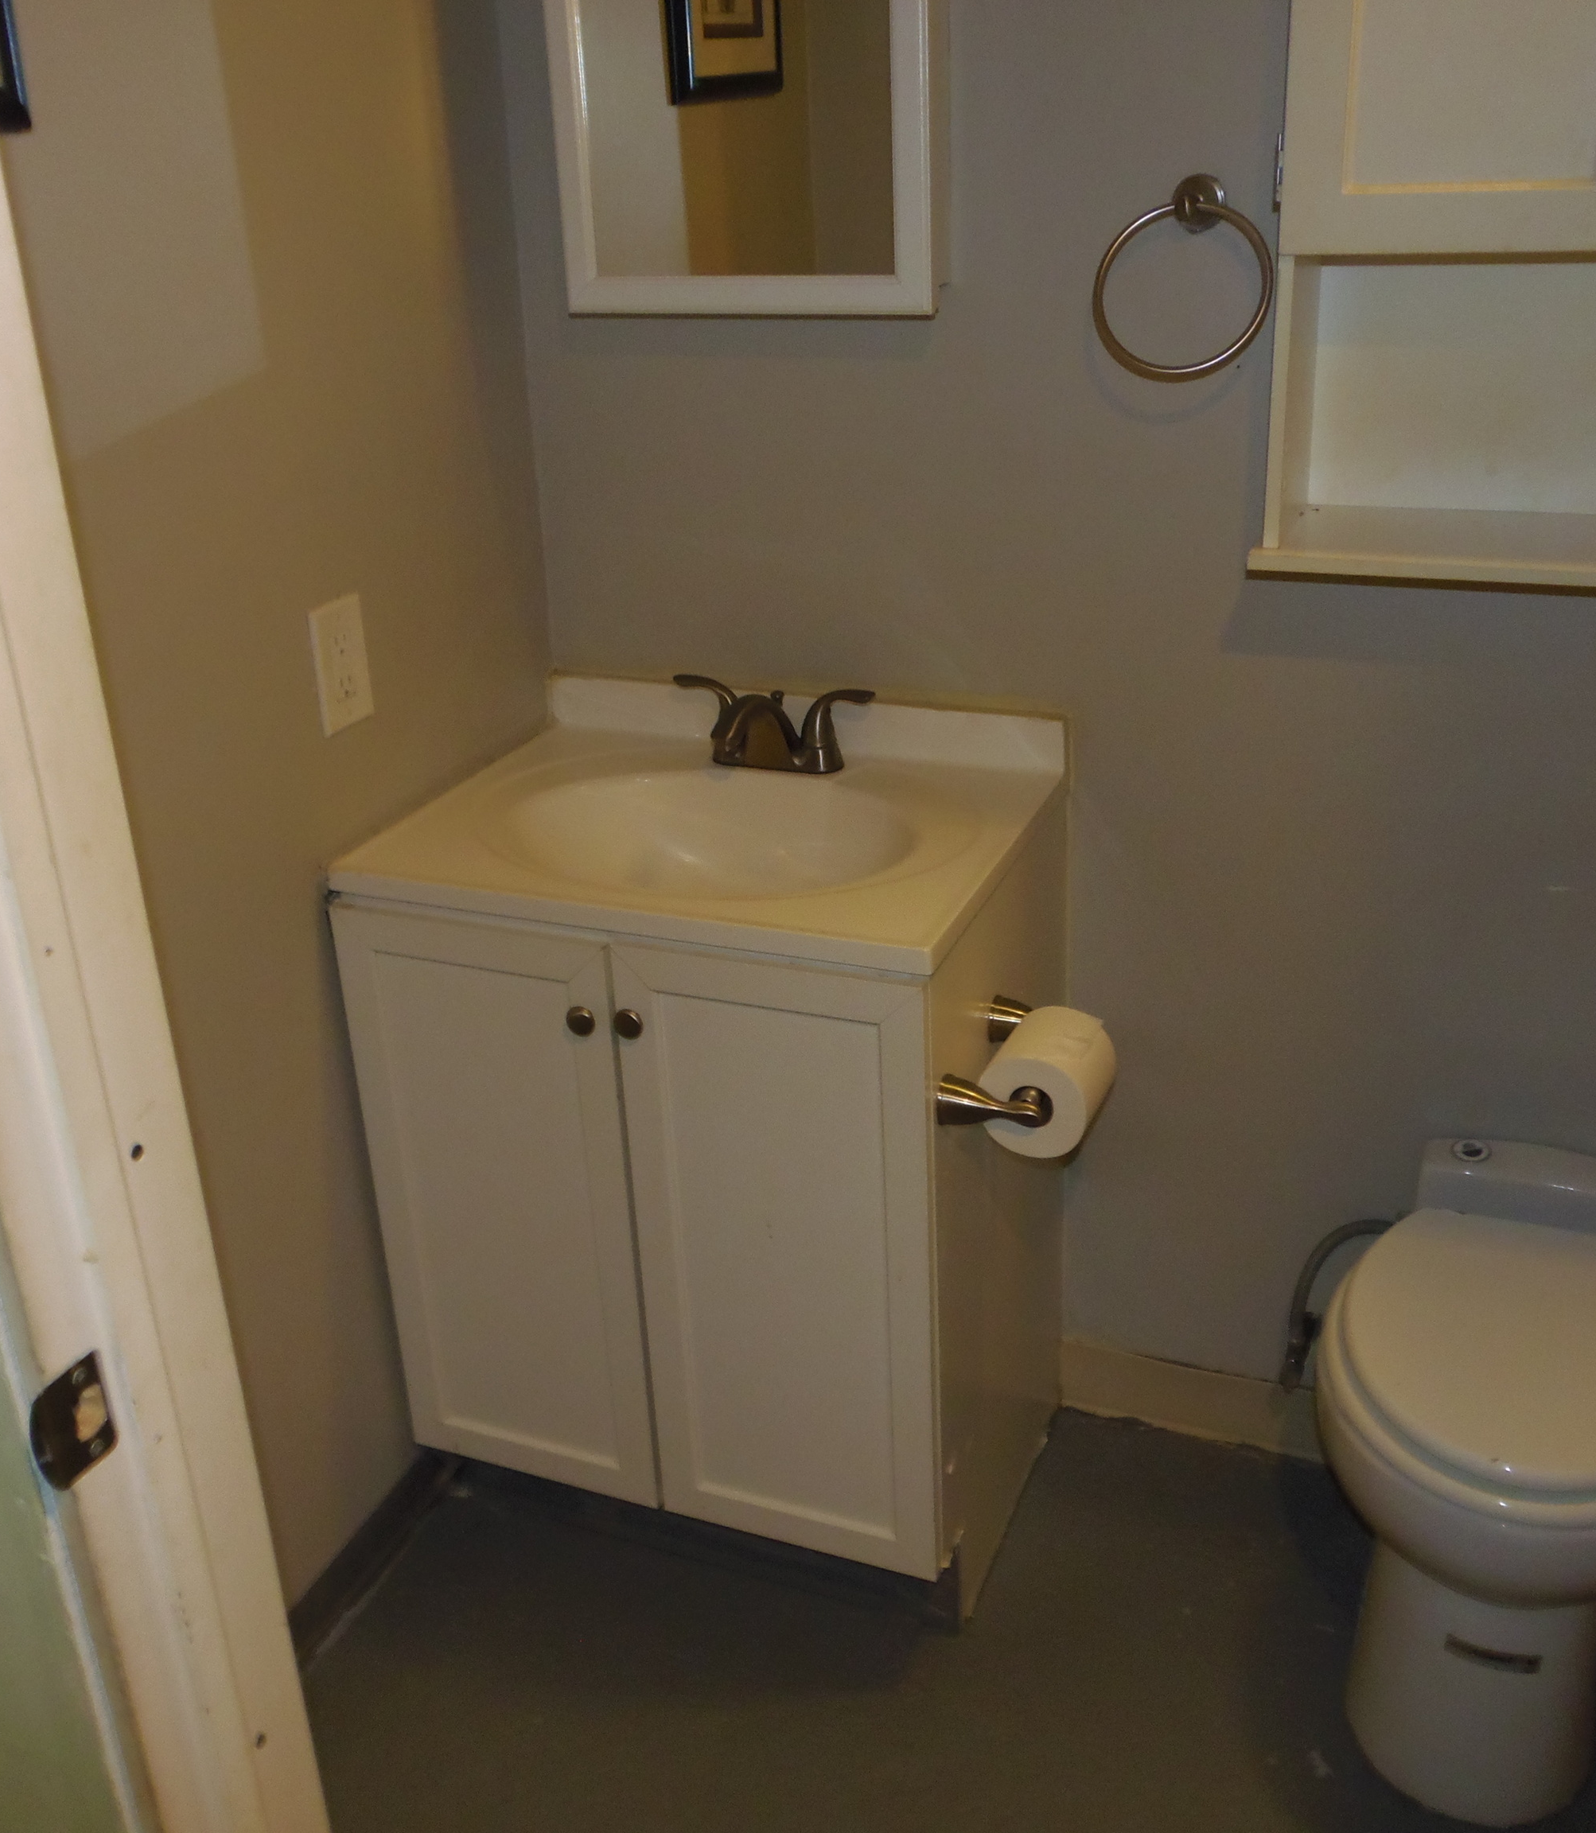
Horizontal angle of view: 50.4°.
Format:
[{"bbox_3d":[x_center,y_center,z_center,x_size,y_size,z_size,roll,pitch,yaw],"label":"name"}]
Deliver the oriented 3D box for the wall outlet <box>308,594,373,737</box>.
[{"bbox_3d":[-0.442,-0.242,1.648,0.007,0.119,0.074,7,26,21],"label":"wall outlet"}]

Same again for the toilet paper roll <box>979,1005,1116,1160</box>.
[{"bbox_3d":[0.231,0.152,1.560,0.100,0.101,0.108,7,26,21],"label":"toilet paper roll"}]

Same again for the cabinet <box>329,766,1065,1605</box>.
[{"bbox_3d":[-0.065,0.306,1.929,0.620,0.837,0.495,7,26,21],"label":"cabinet"}]

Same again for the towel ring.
[{"bbox_3d":[0.361,-0.592,1.576,0.165,0.180,0.065,7,26,21],"label":"towel ring"}]

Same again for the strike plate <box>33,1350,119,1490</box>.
[{"bbox_3d":[-0.338,0.240,0.794,0.008,0.057,0.044,7,26,21],"label":"strike plate"}]

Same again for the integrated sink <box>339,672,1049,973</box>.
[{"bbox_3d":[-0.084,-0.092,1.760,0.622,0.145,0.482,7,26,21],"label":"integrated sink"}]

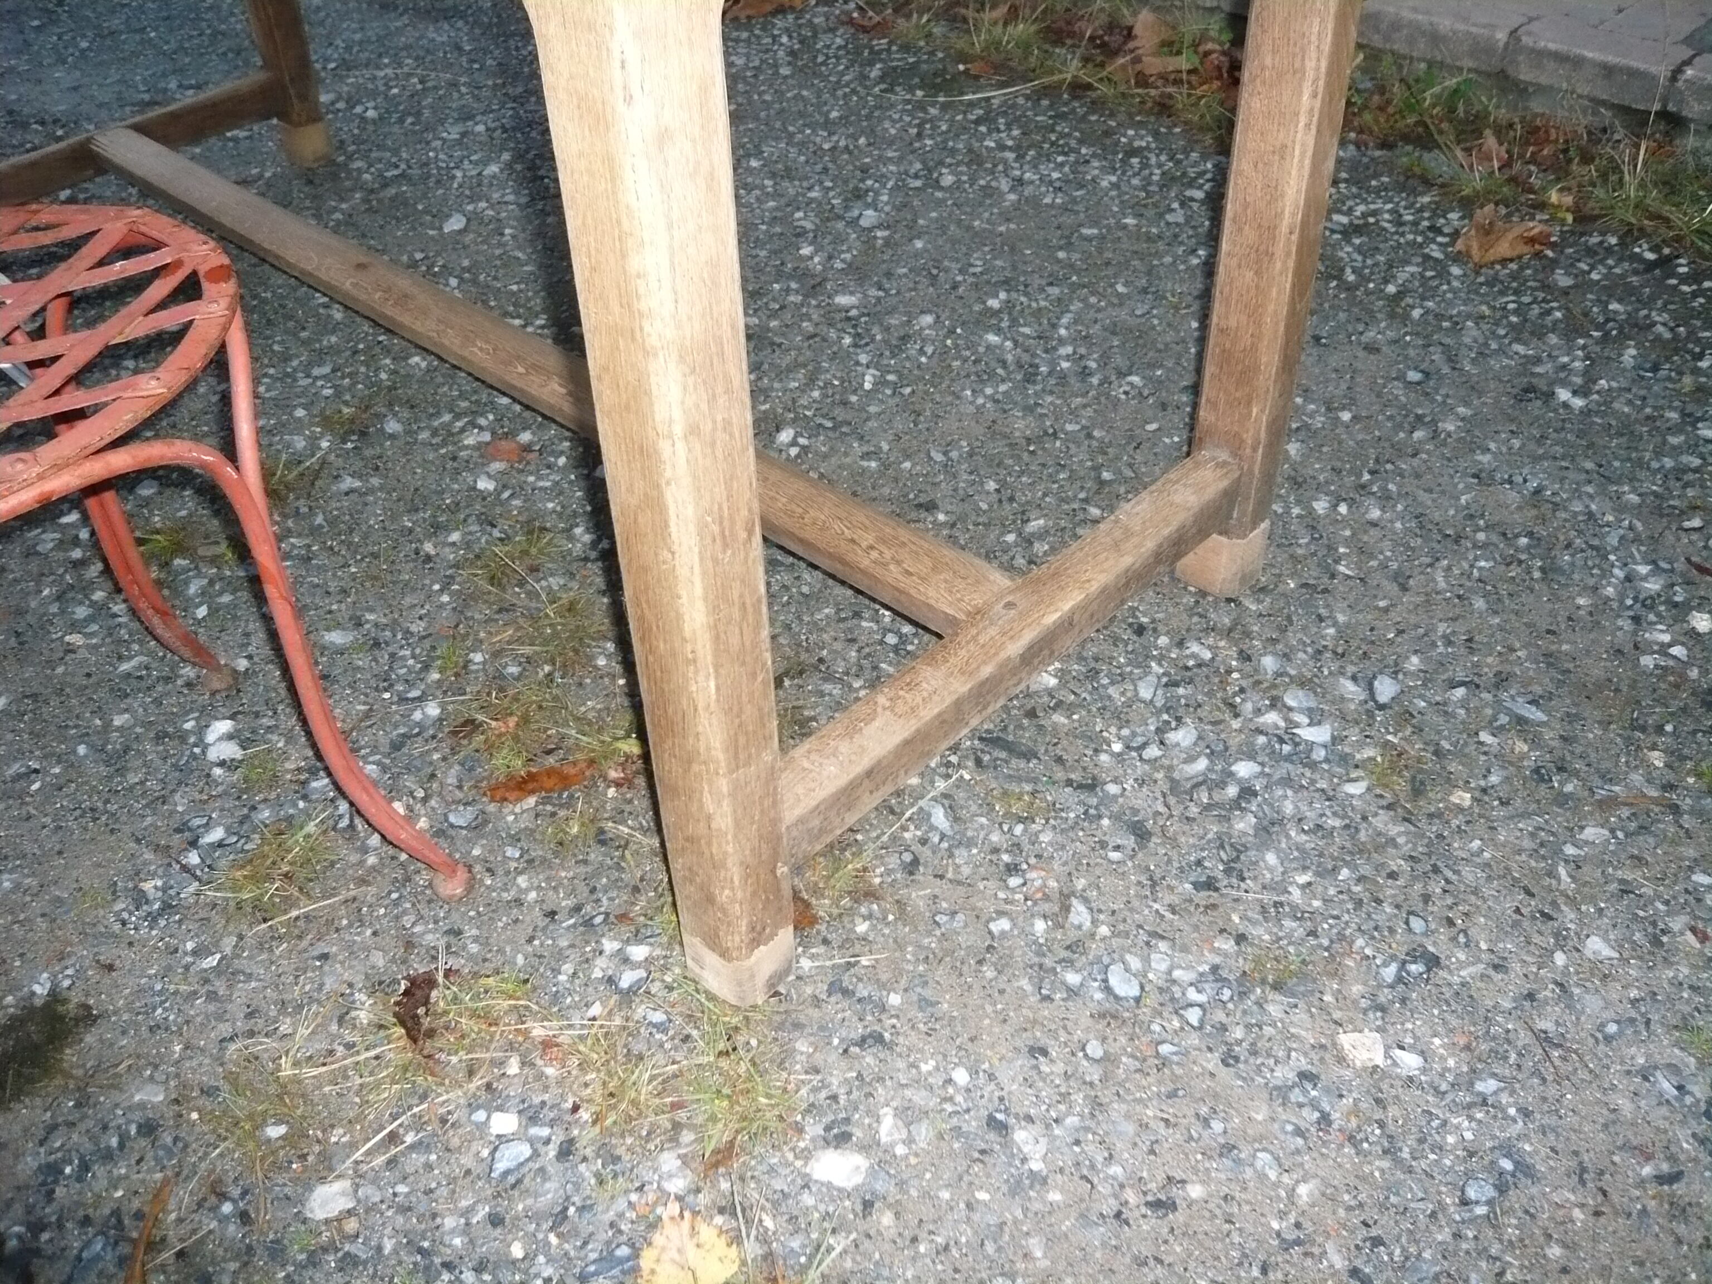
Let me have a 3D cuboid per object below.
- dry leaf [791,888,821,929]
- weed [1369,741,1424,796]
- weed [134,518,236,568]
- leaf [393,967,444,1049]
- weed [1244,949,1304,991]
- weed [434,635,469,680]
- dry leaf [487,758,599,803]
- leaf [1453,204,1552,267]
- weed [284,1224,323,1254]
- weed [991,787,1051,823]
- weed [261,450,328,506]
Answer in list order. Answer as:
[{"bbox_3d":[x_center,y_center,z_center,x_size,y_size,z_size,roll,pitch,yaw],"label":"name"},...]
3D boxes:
[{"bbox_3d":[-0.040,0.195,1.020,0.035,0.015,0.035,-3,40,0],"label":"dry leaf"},{"bbox_3d":[0.431,0.099,1.102,0.039,0.023,0.048,-3,40,0],"label":"weed"},{"bbox_3d":[-0.679,-0.102,1.399,0.095,0.030,0.052,-3,40,0],"label":"weed"},{"bbox_3d":[-0.304,0.251,0.961,0.033,0.025,0.057,-5,40,-3],"label":"leaf"},{"bbox_3d":[0.291,0.227,0.965,0.040,0.014,0.031,-3,40,0],"label":"weed"},{"bbox_3d":[-0.365,0.012,1.246,0.030,0.028,0.034,-3,40,0],"label":"weed"},{"bbox_3d":[-0.256,0.111,1.129,0.091,0.020,0.027,-12,41,-11],"label":"dry leaf"},{"bbox_3d":[0.849,-0.536,1.817,0.130,0.050,0.100,-3,40,0],"label":"leaf"},{"bbox_3d":[-0.336,0.361,0.841,0.025,0.013,0.019,-3,40,0],"label":"weed"},{"bbox_3d":[0.131,0.126,1.094,0.050,0.014,0.031,-3,40,0],"label":"weed"},{"bbox_3d":[-0.597,-0.176,1.471,0.063,0.045,0.054,-3,40,0],"label":"weed"}]

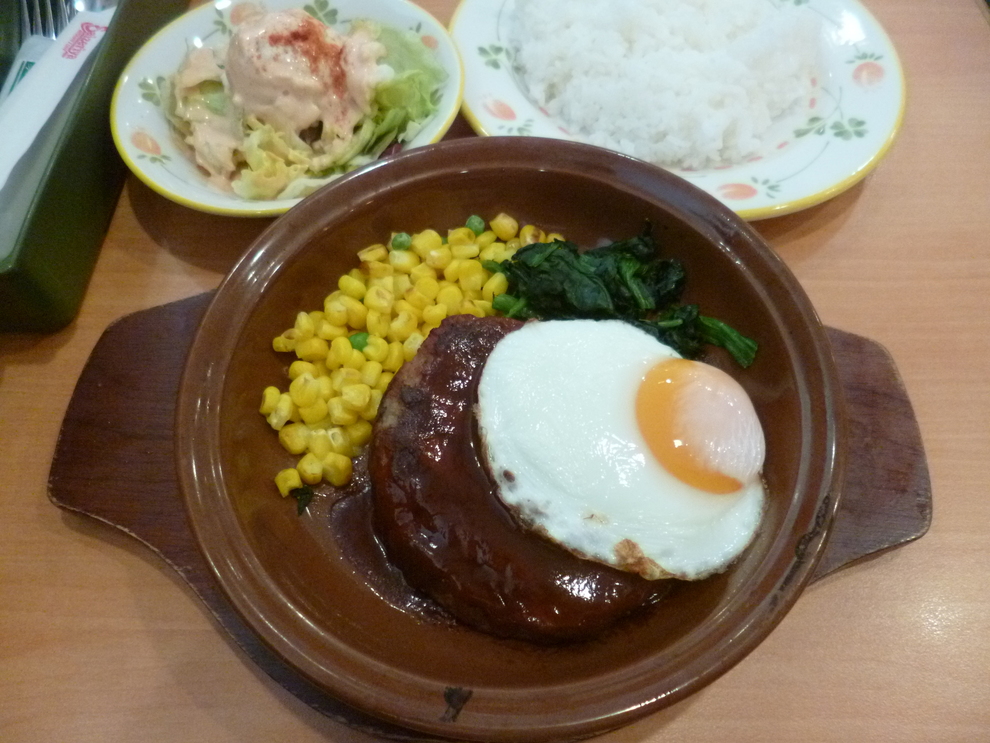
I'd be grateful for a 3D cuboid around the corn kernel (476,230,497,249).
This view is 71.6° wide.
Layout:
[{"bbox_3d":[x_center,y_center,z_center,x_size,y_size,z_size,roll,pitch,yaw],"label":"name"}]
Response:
[{"bbox_3d":[-0.003,-0.051,0.265,0.009,0.007,0.006,-35,69,-18],"label":"corn kernel"}]

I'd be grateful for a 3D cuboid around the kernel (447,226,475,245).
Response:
[{"bbox_3d":[-0.013,-0.053,0.271,0.010,0.007,0.009,0,62,0],"label":"kernel"}]

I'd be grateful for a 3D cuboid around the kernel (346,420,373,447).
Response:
[{"bbox_3d":[-0.047,0.022,0.239,0.009,0.007,0.008,-25,67,-13],"label":"kernel"}]

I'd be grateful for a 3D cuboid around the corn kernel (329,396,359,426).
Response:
[{"bbox_3d":[-0.051,0.013,0.229,0.010,0.008,0.009,37,68,15],"label":"corn kernel"}]

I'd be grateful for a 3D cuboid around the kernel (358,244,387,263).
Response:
[{"bbox_3d":[-0.050,-0.048,0.278,0.012,0.007,0.007,-20,83,-8],"label":"kernel"}]

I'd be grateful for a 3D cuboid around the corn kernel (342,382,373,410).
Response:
[{"bbox_3d":[-0.051,0.009,0.252,0.010,0.007,0.009,10,62,6],"label":"corn kernel"}]

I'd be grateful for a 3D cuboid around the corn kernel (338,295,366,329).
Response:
[{"bbox_3d":[-0.052,-0.022,0.254,0.009,0.008,0.013,-35,68,-17],"label":"corn kernel"}]

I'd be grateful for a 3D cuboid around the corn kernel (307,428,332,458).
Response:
[{"bbox_3d":[-0.060,0.025,0.235,0.008,0.007,0.011,-14,63,-7],"label":"corn kernel"}]

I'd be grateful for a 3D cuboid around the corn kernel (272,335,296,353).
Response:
[{"bbox_3d":[-0.078,-0.010,0.255,0.009,0.006,0.006,0,64,-1],"label":"corn kernel"}]

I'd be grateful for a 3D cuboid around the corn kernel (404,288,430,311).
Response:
[{"bbox_3d":[-0.028,-0.027,0.258,0.012,0.007,0.009,29,66,14],"label":"corn kernel"}]

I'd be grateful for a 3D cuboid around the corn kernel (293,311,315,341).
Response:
[{"bbox_3d":[-0.067,-0.017,0.243,0.007,0.008,0.010,-13,64,-8],"label":"corn kernel"}]

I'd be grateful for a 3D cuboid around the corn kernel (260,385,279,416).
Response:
[{"bbox_3d":[-0.080,0.010,0.245,0.006,0.007,0.009,8,64,3],"label":"corn kernel"}]

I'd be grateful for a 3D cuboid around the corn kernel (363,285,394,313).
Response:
[{"bbox_3d":[-0.043,-0.027,0.255,0.011,0.007,0.010,15,63,8],"label":"corn kernel"}]

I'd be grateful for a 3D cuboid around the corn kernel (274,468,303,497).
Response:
[{"bbox_3d":[-0.066,0.036,0.221,0.008,0.007,0.009,-19,66,-11],"label":"corn kernel"}]

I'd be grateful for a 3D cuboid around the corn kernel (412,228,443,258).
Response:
[{"bbox_3d":[-0.029,-0.053,0.285,0.011,0.008,0.013,38,68,19],"label":"corn kernel"}]

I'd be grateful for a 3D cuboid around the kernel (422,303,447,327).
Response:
[{"bbox_3d":[-0.022,-0.020,0.245,0.009,0.007,0.008,-11,64,-7],"label":"kernel"}]

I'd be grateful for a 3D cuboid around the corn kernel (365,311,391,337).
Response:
[{"bbox_3d":[-0.044,-0.017,0.255,0.008,0.007,0.011,-12,63,-6],"label":"corn kernel"}]

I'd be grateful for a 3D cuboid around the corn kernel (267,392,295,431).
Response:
[{"bbox_3d":[-0.076,0.014,0.242,0.005,0.008,0.011,12,64,5],"label":"corn kernel"}]

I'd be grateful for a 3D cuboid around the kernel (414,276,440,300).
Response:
[{"bbox_3d":[-0.025,-0.031,0.256,0.009,0.008,0.009,-10,63,-5],"label":"kernel"}]

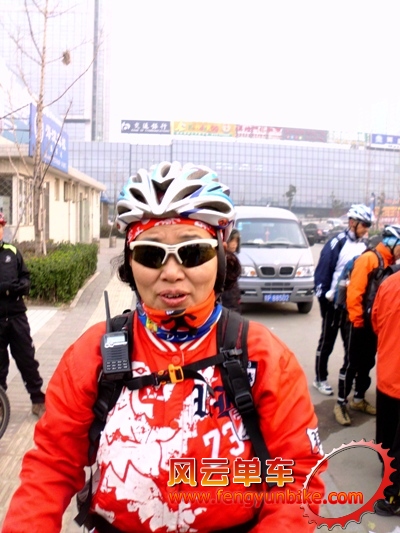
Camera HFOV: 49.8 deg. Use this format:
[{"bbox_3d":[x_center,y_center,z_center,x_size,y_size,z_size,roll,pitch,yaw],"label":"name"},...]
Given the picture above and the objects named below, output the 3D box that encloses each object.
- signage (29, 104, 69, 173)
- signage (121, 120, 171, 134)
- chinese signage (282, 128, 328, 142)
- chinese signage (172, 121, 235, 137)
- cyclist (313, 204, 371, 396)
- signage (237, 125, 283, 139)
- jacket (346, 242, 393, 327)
[{"bbox_3d":[-4.275,-3.543,12.481,0.120,1.280,3.998,0,7,-4],"label":"signage"},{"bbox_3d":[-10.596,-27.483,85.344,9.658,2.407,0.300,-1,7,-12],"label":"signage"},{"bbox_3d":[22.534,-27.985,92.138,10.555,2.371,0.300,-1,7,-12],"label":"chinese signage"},{"bbox_3d":[1.081,-27.770,87.725,13.094,2.630,0.300,-1,7,-12],"label":"chinese signage"},{"bbox_3d":[1.404,0.324,4.084,0.550,1.770,0.500,3,7,20],"label":"cyclist"},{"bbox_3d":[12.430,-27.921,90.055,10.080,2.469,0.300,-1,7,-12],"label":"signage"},{"bbox_3d":[1.454,0.153,3.677,0.400,0.700,0.500,3,7,20],"label":"jacket"}]

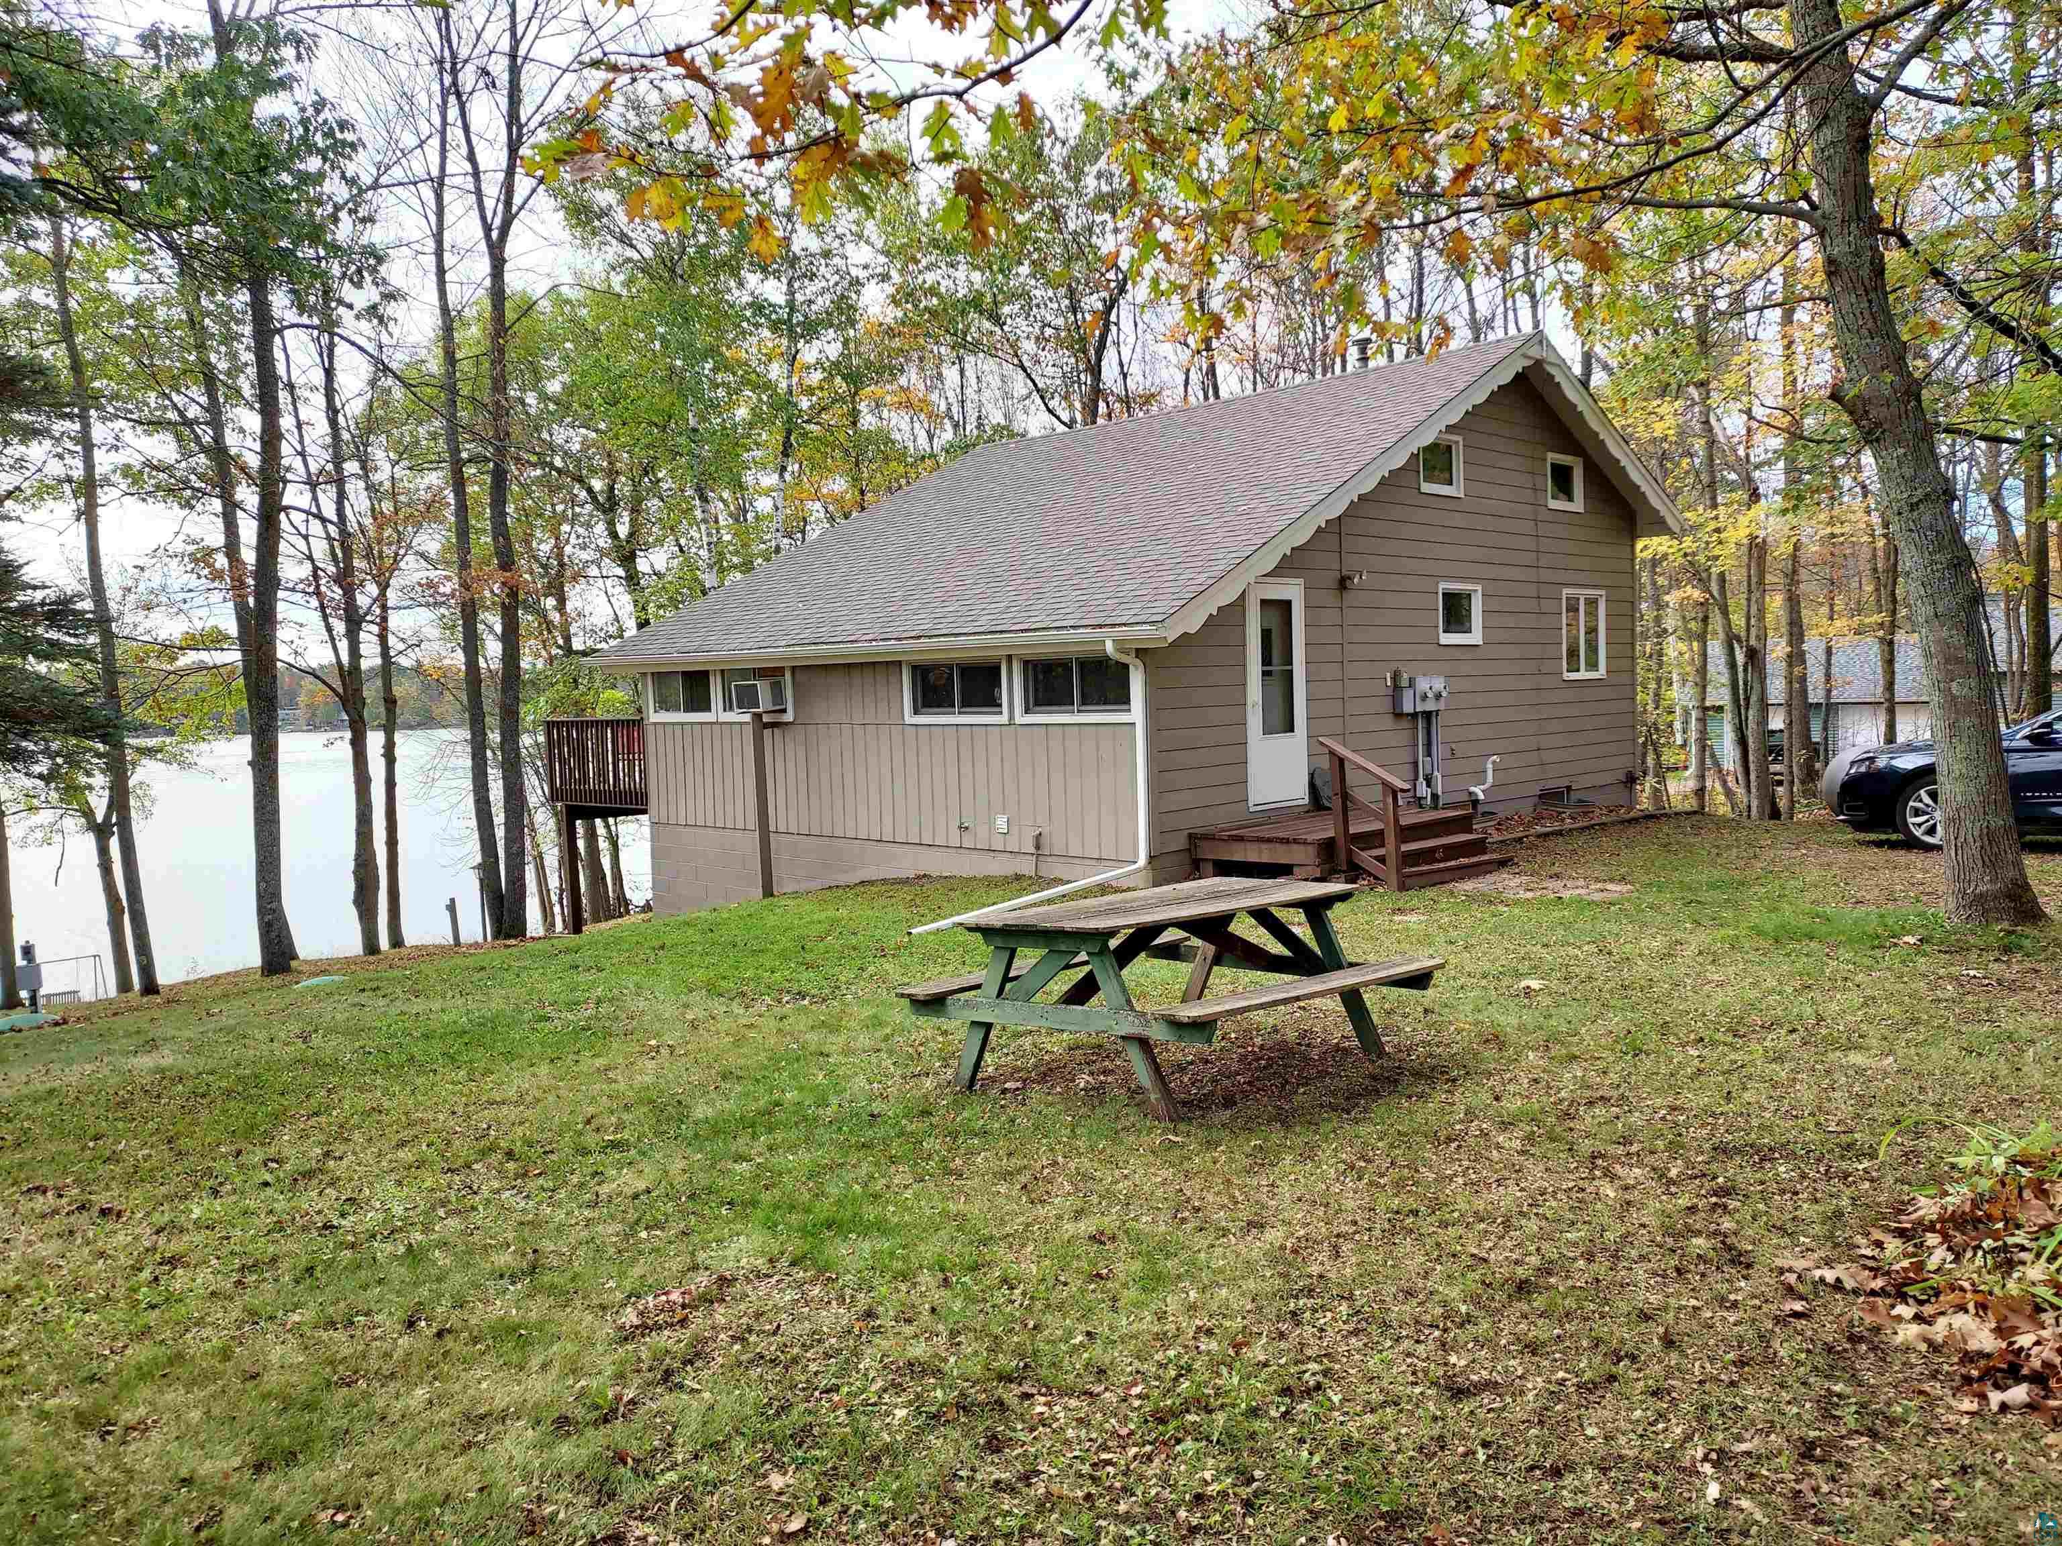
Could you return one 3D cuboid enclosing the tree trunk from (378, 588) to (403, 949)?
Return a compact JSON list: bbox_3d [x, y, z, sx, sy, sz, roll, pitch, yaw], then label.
[{"bbox_3d":[-8.308,-0.054,18.551,0.250,4.690,0.240,-1,4,0],"label":"tree trunk"}]

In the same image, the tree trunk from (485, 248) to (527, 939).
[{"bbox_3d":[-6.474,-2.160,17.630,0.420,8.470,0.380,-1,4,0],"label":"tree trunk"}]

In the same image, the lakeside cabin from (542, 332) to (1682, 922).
[{"bbox_3d":[1.743,-1.759,18.744,9.100,6.650,11.500,2,5,44],"label":"lakeside cabin"}]

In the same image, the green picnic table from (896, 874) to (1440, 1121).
[{"bbox_3d":[0.630,0.940,6.250,1.640,0.735,1.800,-1,2,43],"label":"green picnic table"}]

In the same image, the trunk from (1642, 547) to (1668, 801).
[{"bbox_3d":[9.378,-1.393,21.479,0.300,3.800,0.280,-2,4,0],"label":"trunk"}]

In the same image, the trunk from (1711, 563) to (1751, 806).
[{"bbox_3d":[9.547,-1.178,19.498,0.360,3.190,0.320,-5,4,0],"label":"trunk"}]

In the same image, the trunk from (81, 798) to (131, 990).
[{"bbox_3d":[-11.146,1.508,17.325,0.380,2.350,0.330,-4,4,0],"label":"trunk"}]

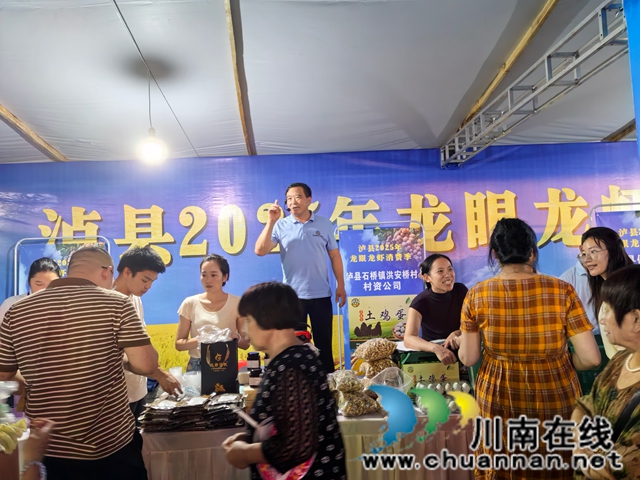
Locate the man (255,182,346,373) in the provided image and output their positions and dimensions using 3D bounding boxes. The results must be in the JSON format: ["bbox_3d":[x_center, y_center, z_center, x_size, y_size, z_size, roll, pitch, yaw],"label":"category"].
[{"bbox_3d":[-0.098,0.455,3.327,0.620,1.700,0.400,-3,-5,7],"label":"man"}]

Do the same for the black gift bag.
[{"bbox_3d":[-0.547,0.706,2.750,0.205,0.310,0.090,-2,-5,-3],"label":"black gift bag"}]

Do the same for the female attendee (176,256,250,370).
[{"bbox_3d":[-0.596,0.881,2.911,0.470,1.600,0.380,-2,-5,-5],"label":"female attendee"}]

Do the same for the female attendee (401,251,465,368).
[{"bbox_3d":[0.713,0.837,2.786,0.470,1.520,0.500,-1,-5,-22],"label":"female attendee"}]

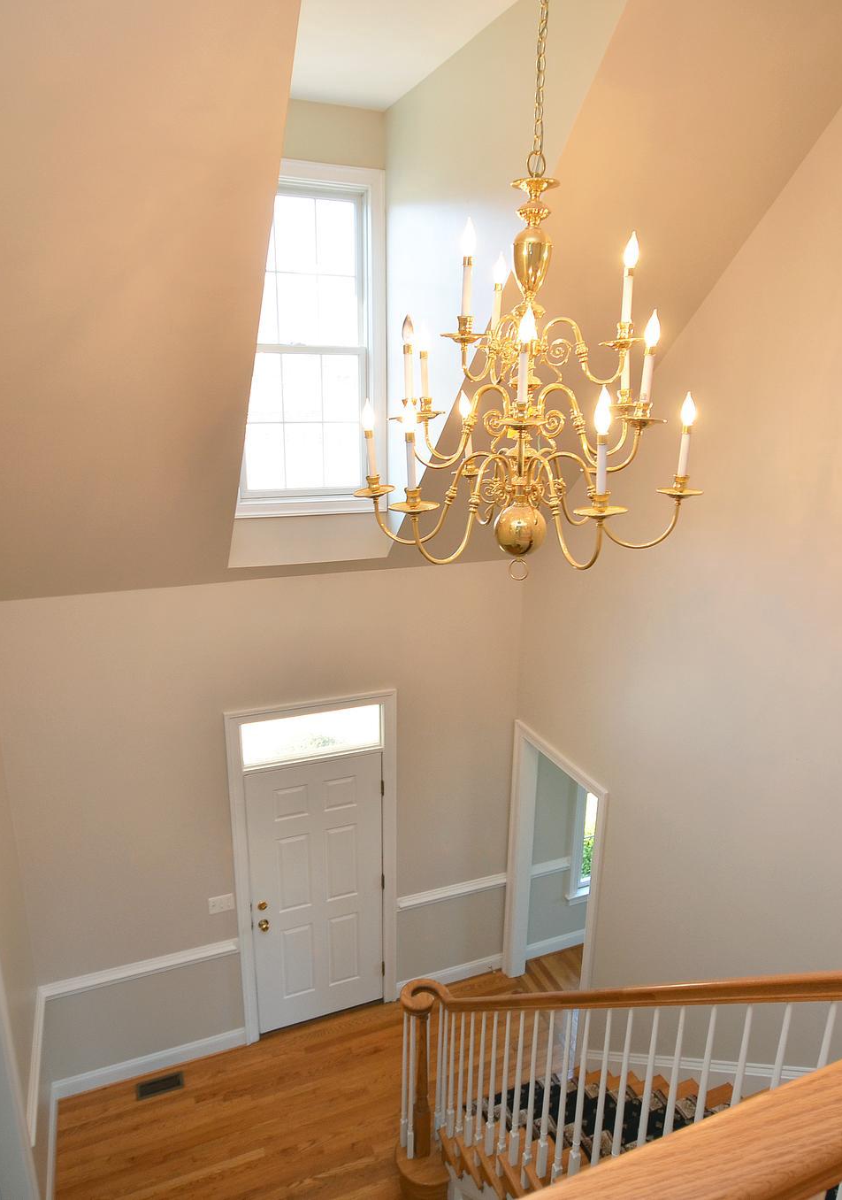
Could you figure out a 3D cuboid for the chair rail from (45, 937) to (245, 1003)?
[{"bbox_3d":[-1.766,2.359,4.799,1.198,0.100,0.035,-6,17,-21],"label":"chair rail"}]

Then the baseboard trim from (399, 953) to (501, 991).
[{"bbox_3d":[0.234,2.889,5.791,0.883,0.135,0.018,-6,17,-21],"label":"baseboard trim"}]

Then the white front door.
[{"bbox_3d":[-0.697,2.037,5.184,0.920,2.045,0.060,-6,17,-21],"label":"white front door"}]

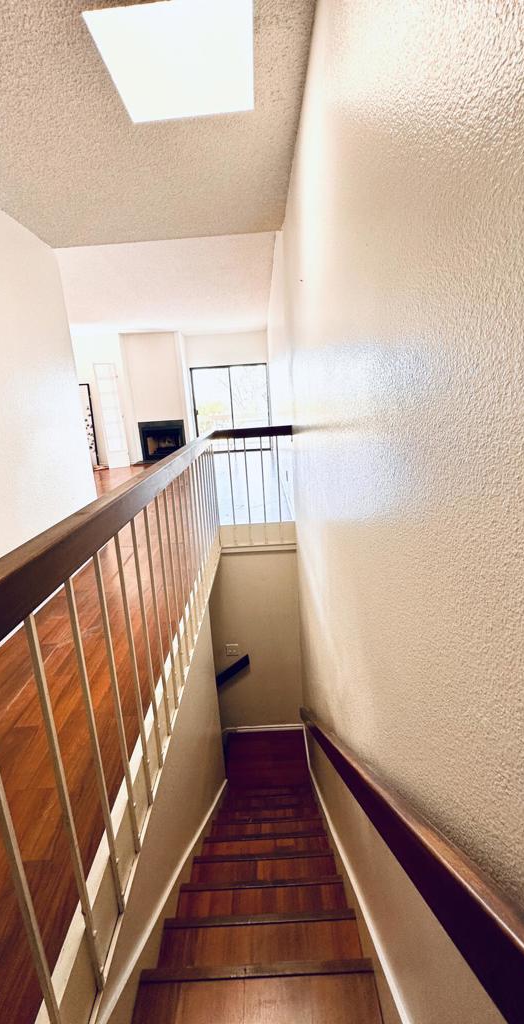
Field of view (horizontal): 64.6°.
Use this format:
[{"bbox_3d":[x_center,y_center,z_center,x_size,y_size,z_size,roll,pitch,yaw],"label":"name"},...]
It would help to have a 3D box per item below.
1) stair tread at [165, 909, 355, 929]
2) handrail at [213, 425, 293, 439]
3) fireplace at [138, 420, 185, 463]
[{"bbox_3d":[-0.007,1.593,1.612,0.735,0.030,0.050,-3,15,1],"label":"stair tread"},{"bbox_3d":[-0.079,-0.687,3.573,0.690,0.083,0.070,-3,15,1],"label":"handrail"},{"bbox_3d":[-2.216,-1.594,9.411,1.001,0.909,0.300,-3,15,1],"label":"fireplace"}]

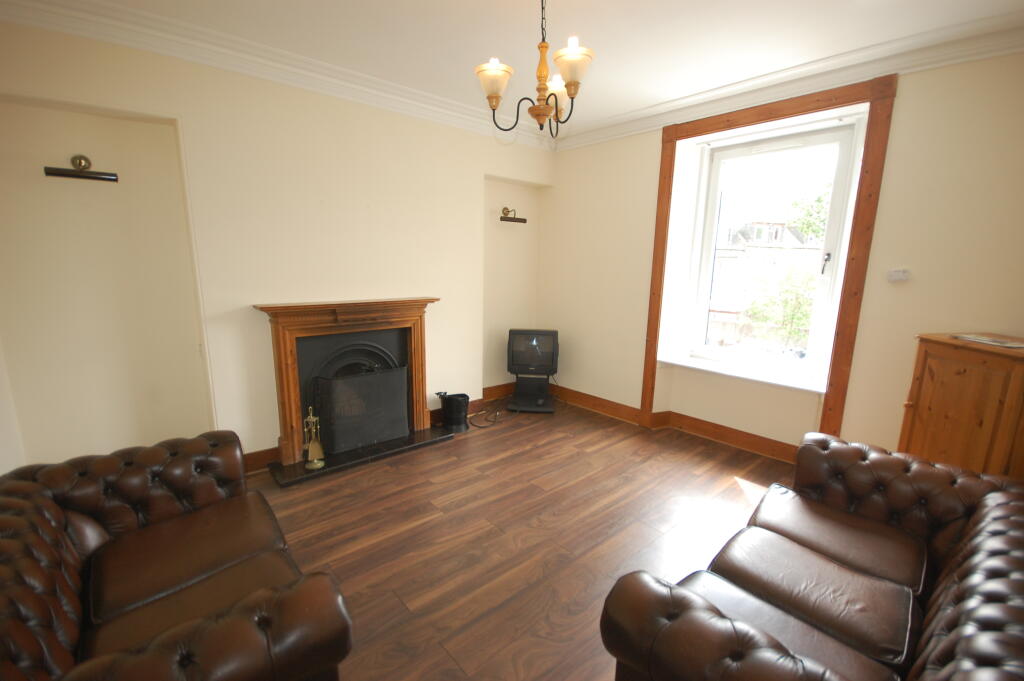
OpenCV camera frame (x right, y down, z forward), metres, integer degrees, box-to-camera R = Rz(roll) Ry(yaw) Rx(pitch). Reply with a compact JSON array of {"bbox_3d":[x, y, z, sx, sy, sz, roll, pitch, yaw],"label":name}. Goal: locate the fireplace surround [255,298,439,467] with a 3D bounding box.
[{"bbox_3d":[-1.212,0.276,3.421,1.361,1.176,0.191,-8,14,-40],"label":"fireplace surround"}]

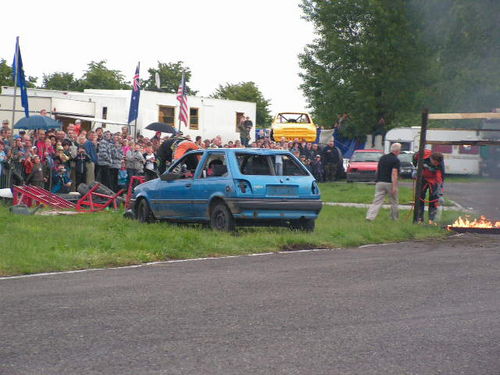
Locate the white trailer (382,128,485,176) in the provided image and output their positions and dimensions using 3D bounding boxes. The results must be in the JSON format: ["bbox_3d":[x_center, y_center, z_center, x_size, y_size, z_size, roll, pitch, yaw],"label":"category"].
[{"bbox_3d":[8.869,-1.687,91.000,4.800,2.400,2.100,-1,2,-38],"label":"white trailer"}]

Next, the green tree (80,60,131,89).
[{"bbox_3d":[-9.144,-4.588,118.000,4.500,6.900,4.500,0,1,0],"label":"green tree"}]

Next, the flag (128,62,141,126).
[{"bbox_3d":[-3.937,-3.204,64.000,0.500,2.100,0.250,0,1,0],"label":"flag"}]

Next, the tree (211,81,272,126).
[{"bbox_3d":[-0.543,-4.026,120.000,4.400,5.800,4.400,0,1,0],"label":"tree"}]

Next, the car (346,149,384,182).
[{"bbox_3d":[4.825,-0.852,75.500,1.630,1.360,3.800,0,1,8],"label":"car"}]

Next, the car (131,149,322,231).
[{"bbox_3d":[-0.490,0.038,30.678,1.620,1.360,3.720,-1,1,-31],"label":"car"}]

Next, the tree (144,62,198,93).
[{"bbox_3d":[-5.059,-4.588,118.000,4.500,6.900,4.500,0,1,0],"label":"tree"}]

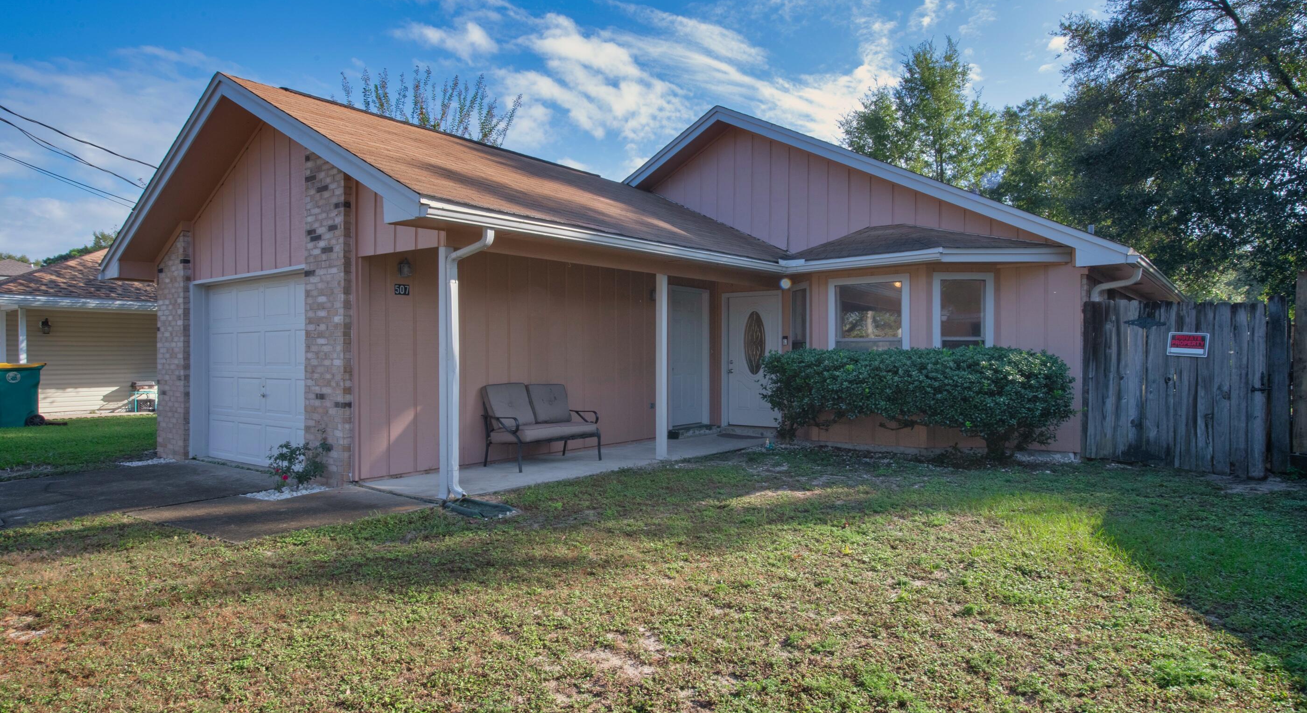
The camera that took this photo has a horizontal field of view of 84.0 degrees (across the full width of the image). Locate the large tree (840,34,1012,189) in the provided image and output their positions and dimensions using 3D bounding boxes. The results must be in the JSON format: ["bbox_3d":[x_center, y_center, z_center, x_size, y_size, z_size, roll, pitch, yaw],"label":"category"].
[{"bbox_3d":[9.771,-5.180,26.052,6.600,12.470,6.400,0,0,0],"label":"large tree"}]

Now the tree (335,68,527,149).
[{"bbox_3d":[-5.042,-2.707,16.532,4.300,7.680,4.200,0,0,0],"label":"tree"}]

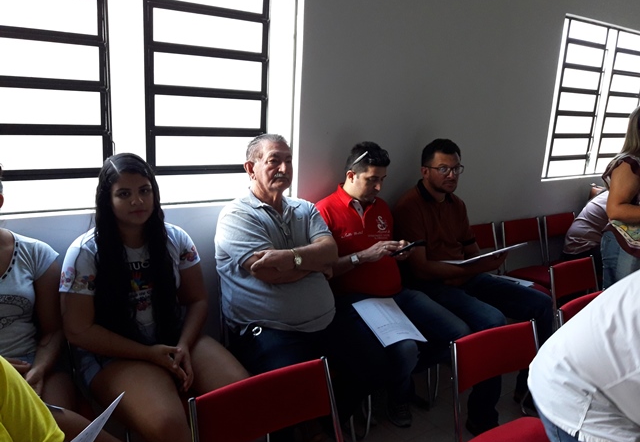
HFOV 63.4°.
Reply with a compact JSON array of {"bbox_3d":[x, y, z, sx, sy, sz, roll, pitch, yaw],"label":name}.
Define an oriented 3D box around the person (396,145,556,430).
[{"bbox_3d":[0.754,0.275,2.648,0.710,1.335,0.674,-6,16,-34],"label":"person"}]

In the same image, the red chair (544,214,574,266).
[{"bbox_3d":[1.848,0.384,3.635,0.412,0.792,0.511,-6,16,-34],"label":"red chair"}]

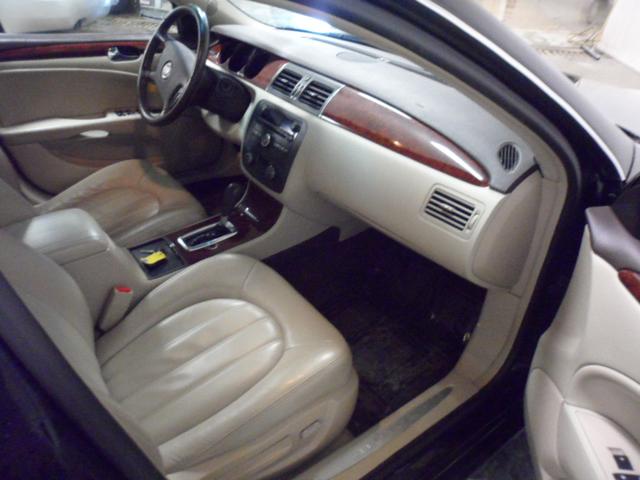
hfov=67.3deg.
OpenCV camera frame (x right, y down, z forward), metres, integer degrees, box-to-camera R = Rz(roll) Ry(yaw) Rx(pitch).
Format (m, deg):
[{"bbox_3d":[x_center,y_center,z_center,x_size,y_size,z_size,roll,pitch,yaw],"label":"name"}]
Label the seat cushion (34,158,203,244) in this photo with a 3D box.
[{"bbox_3d":[-0.678,-0.060,1.566,0.510,0.200,0.520,-23,39,-30],"label":"seat cushion"}]

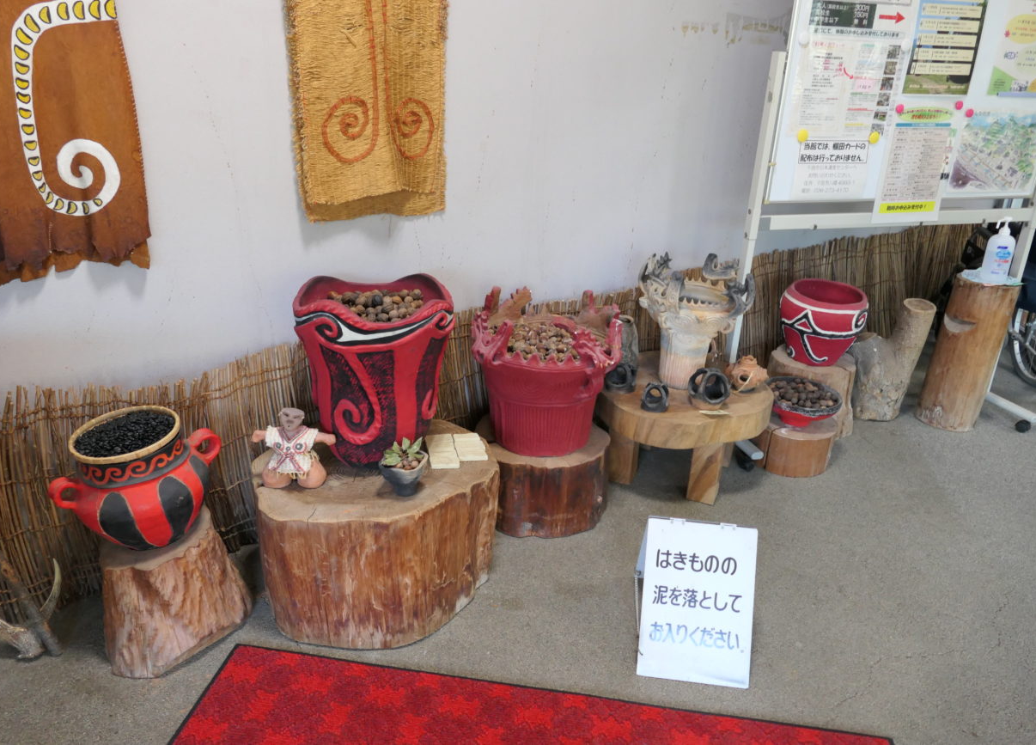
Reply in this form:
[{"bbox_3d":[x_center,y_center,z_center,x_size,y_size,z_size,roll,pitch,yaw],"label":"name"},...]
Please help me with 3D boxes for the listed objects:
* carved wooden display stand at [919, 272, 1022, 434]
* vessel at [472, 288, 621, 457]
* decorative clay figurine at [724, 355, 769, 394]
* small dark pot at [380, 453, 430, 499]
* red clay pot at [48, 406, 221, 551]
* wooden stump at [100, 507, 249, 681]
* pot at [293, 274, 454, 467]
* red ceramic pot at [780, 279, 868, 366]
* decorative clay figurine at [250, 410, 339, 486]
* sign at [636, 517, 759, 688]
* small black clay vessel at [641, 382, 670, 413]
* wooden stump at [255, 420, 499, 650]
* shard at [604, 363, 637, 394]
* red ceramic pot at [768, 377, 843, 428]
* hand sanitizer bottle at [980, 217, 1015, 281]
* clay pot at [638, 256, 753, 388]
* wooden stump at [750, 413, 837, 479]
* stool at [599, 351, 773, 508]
[{"bbox_3d":[1.794,-0.075,3.101,0.220,0.580,0.220,2,22,0],"label":"carved wooden display stand"},{"bbox_3d":[0.082,0.003,2.392,0.450,0.427,0.430,2,22,-1],"label":"vessel"},{"bbox_3d":[0.776,-0.003,2.627,0.135,0.118,0.120,11,23,21],"label":"decorative clay figurine"},{"bbox_3d":[-0.274,0.242,1.884,0.115,0.100,0.115,2,22,-1],"label":"small dark pot"},{"bbox_3d":[-0.831,0.254,1.690,0.330,0.265,0.260,-16,32,-24],"label":"red clay pot"},{"bbox_3d":[-0.848,0.502,1.899,0.250,0.306,0.345,13,25,25],"label":"wooden stump"},{"bbox_3d":[-0.370,-0.006,2.040,0.400,0.440,0.380,-2,22,-10],"label":"pot"},{"bbox_3d":[1.168,-0.184,2.997,0.318,0.279,0.318,2,22,0],"label":"red ceramic pot"},{"bbox_3d":[-0.542,0.172,1.913,0.196,0.187,0.115,1,22,-3],"label":"decorative clay figurine"},{"bbox_3d":[0.446,0.519,1.954,0.263,0.326,0.364,5,23,6],"label":"sign"},{"bbox_3d":[0.439,0.078,2.472,0.094,0.075,0.088,7,23,10],"label":"small black clay vessel"},{"bbox_3d":[-0.369,0.394,2.063,0.610,0.330,0.580,2,22,0],"label":"wooden stump"},{"bbox_3d":[0.343,0.013,2.586,0.108,0.090,0.090,9,23,17],"label":"shard"},{"bbox_3d":[1.038,0.124,2.833,0.256,0.127,0.256,2,22,0],"label":"red ceramic pot"},{"bbox_3d":[1.856,-0.476,2.996,0.095,0.245,0.095,8,22,16],"label":"hand sanitizer bottle"},{"bbox_3d":[0.579,-0.163,2.624,0.378,0.412,0.360,2,22,0],"label":"clay pot"},{"bbox_3d":[0.992,0.255,2.807,0.290,0.130,0.265,10,23,20],"label":"wooden stump"},{"bbox_3d":[0.550,0.189,2.746,0.630,0.336,0.630,2,22,0],"label":"stool"}]

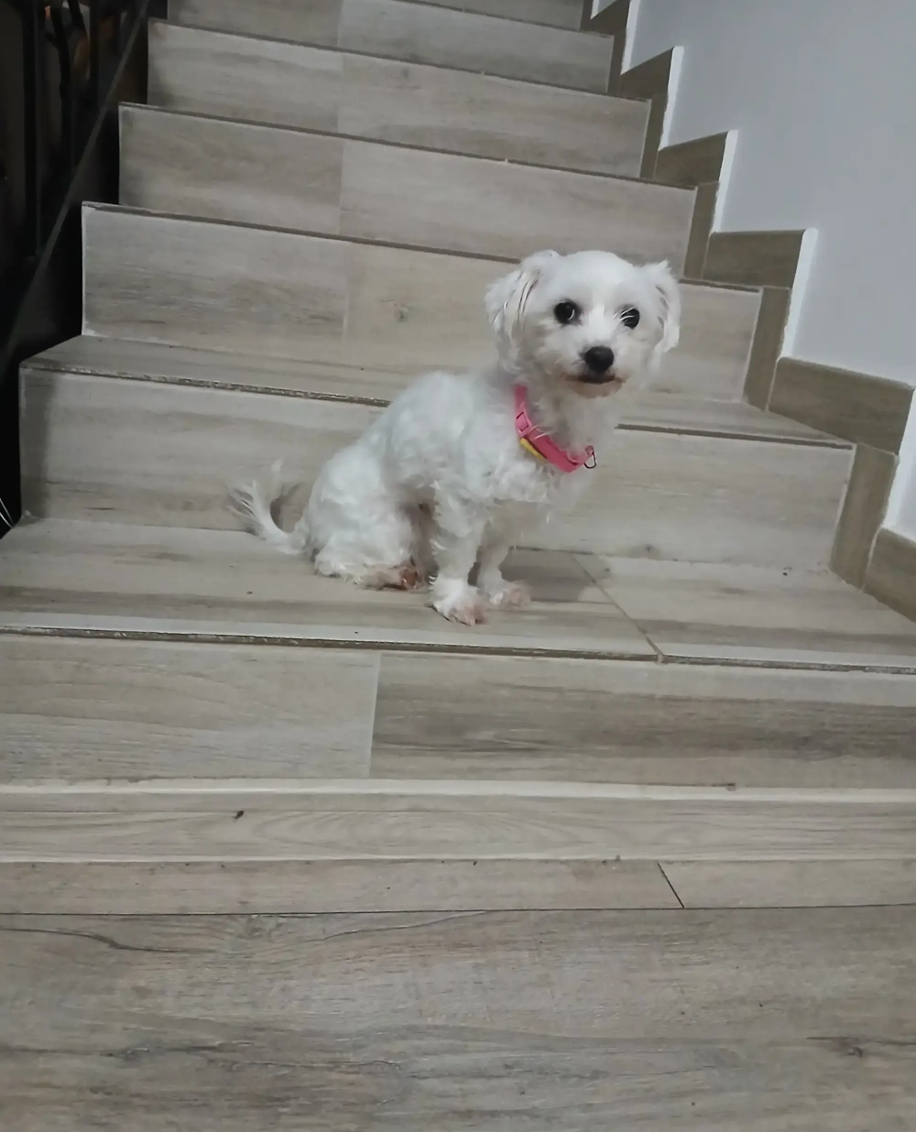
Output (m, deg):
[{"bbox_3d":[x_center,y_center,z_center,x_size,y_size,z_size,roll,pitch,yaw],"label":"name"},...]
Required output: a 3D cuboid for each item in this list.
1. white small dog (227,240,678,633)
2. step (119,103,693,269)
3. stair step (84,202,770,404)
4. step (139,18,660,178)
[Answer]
[{"bbox_3d":[-0.023,-0.145,0.886,0.366,0.333,0.181,20,22,32],"label":"white small dog"},{"bbox_3d":[-0.080,-0.647,1.613,0.936,0.158,0.272,3,19,-12],"label":"step"},{"bbox_3d":[-0.046,-0.397,1.387,0.936,0.158,0.272,3,19,-12],"label":"stair step"},{"bbox_3d":[-0.114,-0.897,1.838,0.936,0.158,0.272,3,19,-12],"label":"step"}]

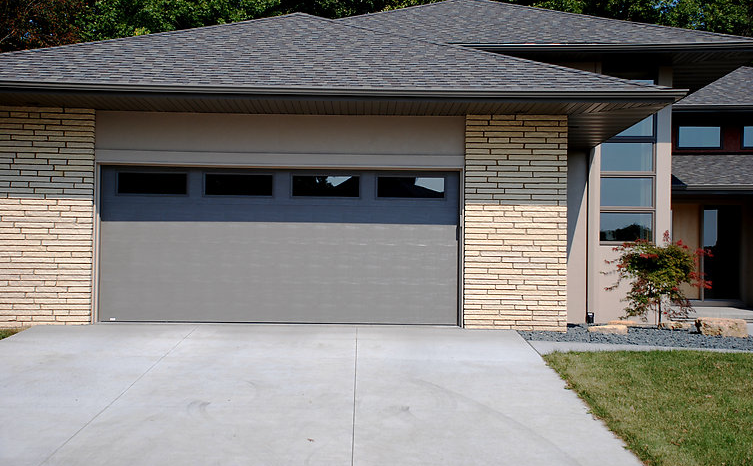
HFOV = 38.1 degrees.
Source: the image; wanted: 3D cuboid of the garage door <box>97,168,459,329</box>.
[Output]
[{"bbox_3d":[-1.335,0.178,14.921,4.880,2.140,0.100,1,-2,-1],"label":"garage door"}]

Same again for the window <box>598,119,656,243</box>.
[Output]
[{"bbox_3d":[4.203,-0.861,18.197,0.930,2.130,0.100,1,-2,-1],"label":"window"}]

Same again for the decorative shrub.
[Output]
[{"bbox_3d":[4.438,0.724,17.136,1.620,1.480,1.500,1,-2,-1],"label":"decorative shrub"}]

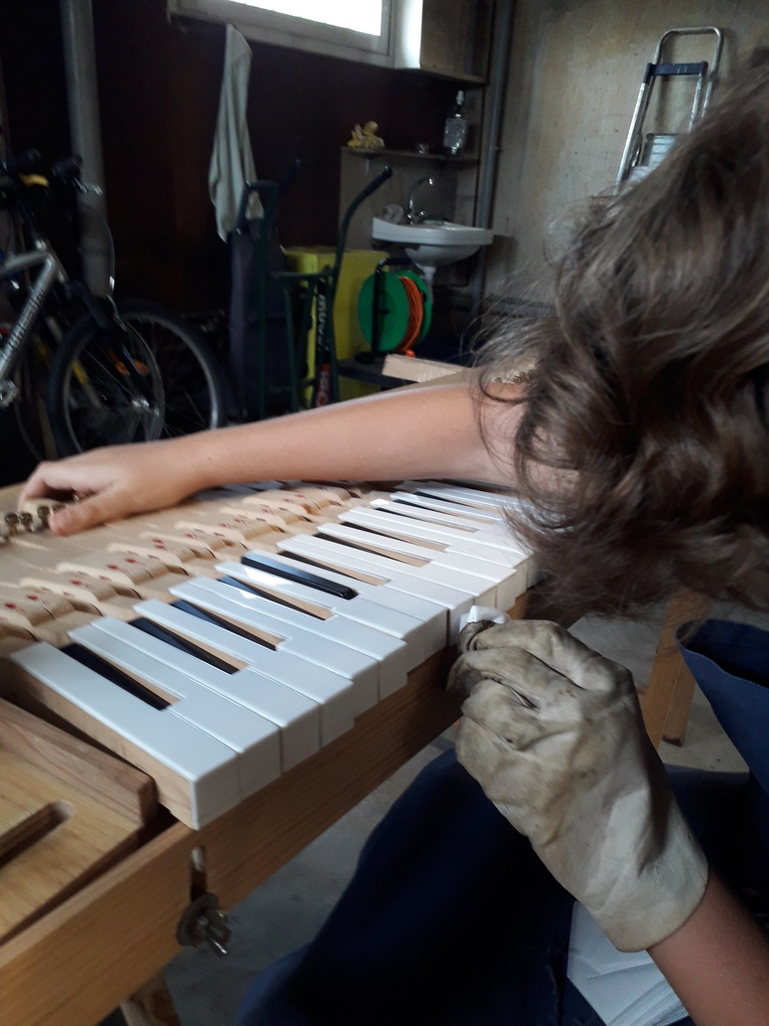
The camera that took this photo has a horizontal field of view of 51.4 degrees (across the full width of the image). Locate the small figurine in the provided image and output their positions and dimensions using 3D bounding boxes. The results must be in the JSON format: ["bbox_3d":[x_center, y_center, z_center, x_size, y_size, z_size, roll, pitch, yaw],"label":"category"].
[{"bbox_3d":[-0.082,-1.687,3.583,0.150,0.120,0.100,-14,26,-38],"label":"small figurine"}]

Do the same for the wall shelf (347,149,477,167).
[{"bbox_3d":[0.139,-1.685,3.791,0.727,0.030,0.170,-14,26,-38],"label":"wall shelf"}]

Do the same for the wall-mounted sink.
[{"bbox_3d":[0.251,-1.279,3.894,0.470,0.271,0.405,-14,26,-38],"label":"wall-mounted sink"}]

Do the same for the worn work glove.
[{"bbox_3d":[0.117,0.153,0.487,0.105,0.205,0.090,-36,5,1],"label":"worn work glove"}]

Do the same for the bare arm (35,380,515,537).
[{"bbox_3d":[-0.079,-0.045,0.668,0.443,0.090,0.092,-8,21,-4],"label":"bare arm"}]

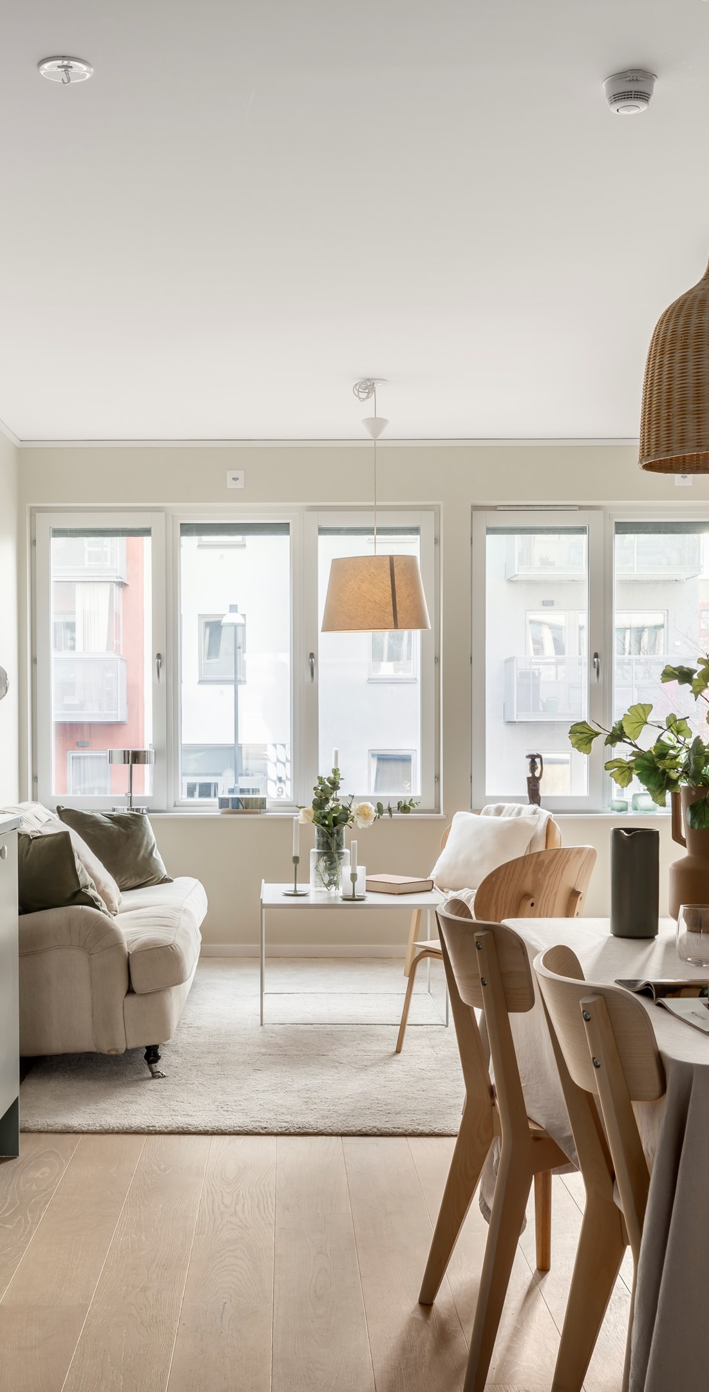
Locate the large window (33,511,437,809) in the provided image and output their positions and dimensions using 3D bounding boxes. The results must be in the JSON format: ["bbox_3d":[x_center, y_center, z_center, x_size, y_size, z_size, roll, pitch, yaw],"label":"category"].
[{"bbox_3d":[-0.571,-0.173,6.997,1.940,1.440,0.130,0,-1,-3],"label":"large window"}]

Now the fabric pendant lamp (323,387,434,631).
[{"bbox_3d":[0.090,-0.770,5.900,0.440,1.030,0.440,0,-1,0],"label":"fabric pendant lamp"}]

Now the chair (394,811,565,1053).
[{"bbox_3d":[0.570,0.891,6.350,0.580,0.770,0.660,-1,-1,41],"label":"chair"}]

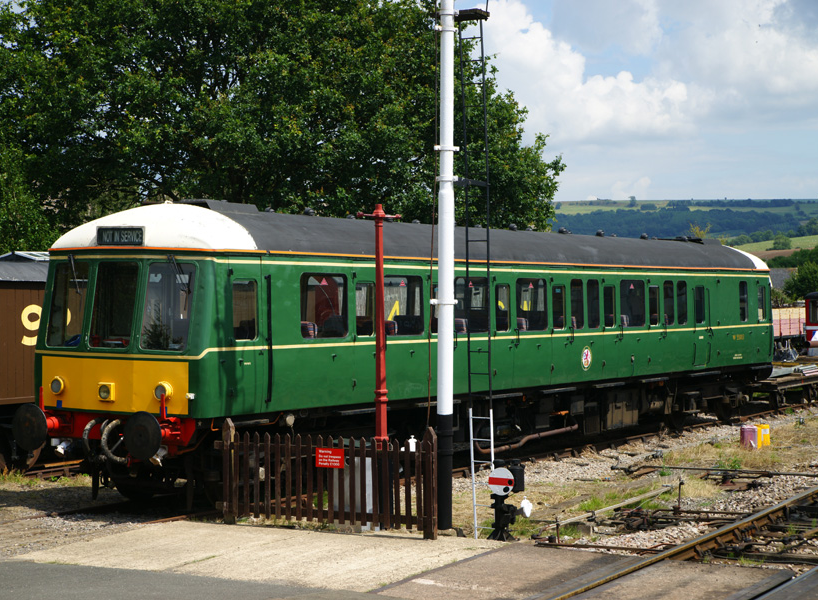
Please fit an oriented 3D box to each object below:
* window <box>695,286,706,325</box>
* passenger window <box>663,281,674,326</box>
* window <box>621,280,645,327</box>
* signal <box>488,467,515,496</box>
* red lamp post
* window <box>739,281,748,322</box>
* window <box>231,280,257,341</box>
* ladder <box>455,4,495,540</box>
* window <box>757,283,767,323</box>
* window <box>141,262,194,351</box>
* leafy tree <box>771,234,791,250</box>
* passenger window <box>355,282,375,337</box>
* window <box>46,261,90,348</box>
[{"bbox_3d":[5.723,0.100,29.541,0.060,0.748,0.487,0,0,34],"label":"window"},{"bbox_3d":[4.897,0.064,28.334,0.060,0.850,0.439,0,0,34],"label":"passenger window"},{"bbox_3d":[4.030,0.065,27.065,0.060,0.848,1.010,0,0,34],"label":"window"},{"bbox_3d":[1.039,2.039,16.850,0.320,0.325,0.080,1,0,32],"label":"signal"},{"bbox_3d":[-0.336,0.785,17.700,0.180,3.800,0.620,1,0,44],"label":"red lamp post"},{"bbox_3d":[6.986,0.034,31.388,0.060,0.849,0.462,0,0,34],"label":"window"},{"bbox_3d":[-2.011,0.129,18.450,0.060,0.760,0.460,1,0,34],"label":"window"},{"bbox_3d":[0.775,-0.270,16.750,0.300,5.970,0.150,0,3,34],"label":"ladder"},{"bbox_3d":[7.806,0.082,33.100,0.060,0.770,0.480,1,0,34],"label":"window"},{"bbox_3d":[-2.896,0.078,18.100,0.710,1.060,0.070,1,-8,29],"label":"window"},{"bbox_3d":[186.512,-28.852,750.000,8.800,7.400,8.500,0,0,0],"label":"leafy tree"},{"bbox_3d":[-0.598,0.130,20.296,0.060,0.738,0.451,0,0,34],"label":"passenger window"},{"bbox_3d":[-4.263,0.056,18.750,0.730,1.090,0.060,0,-7,43],"label":"window"}]

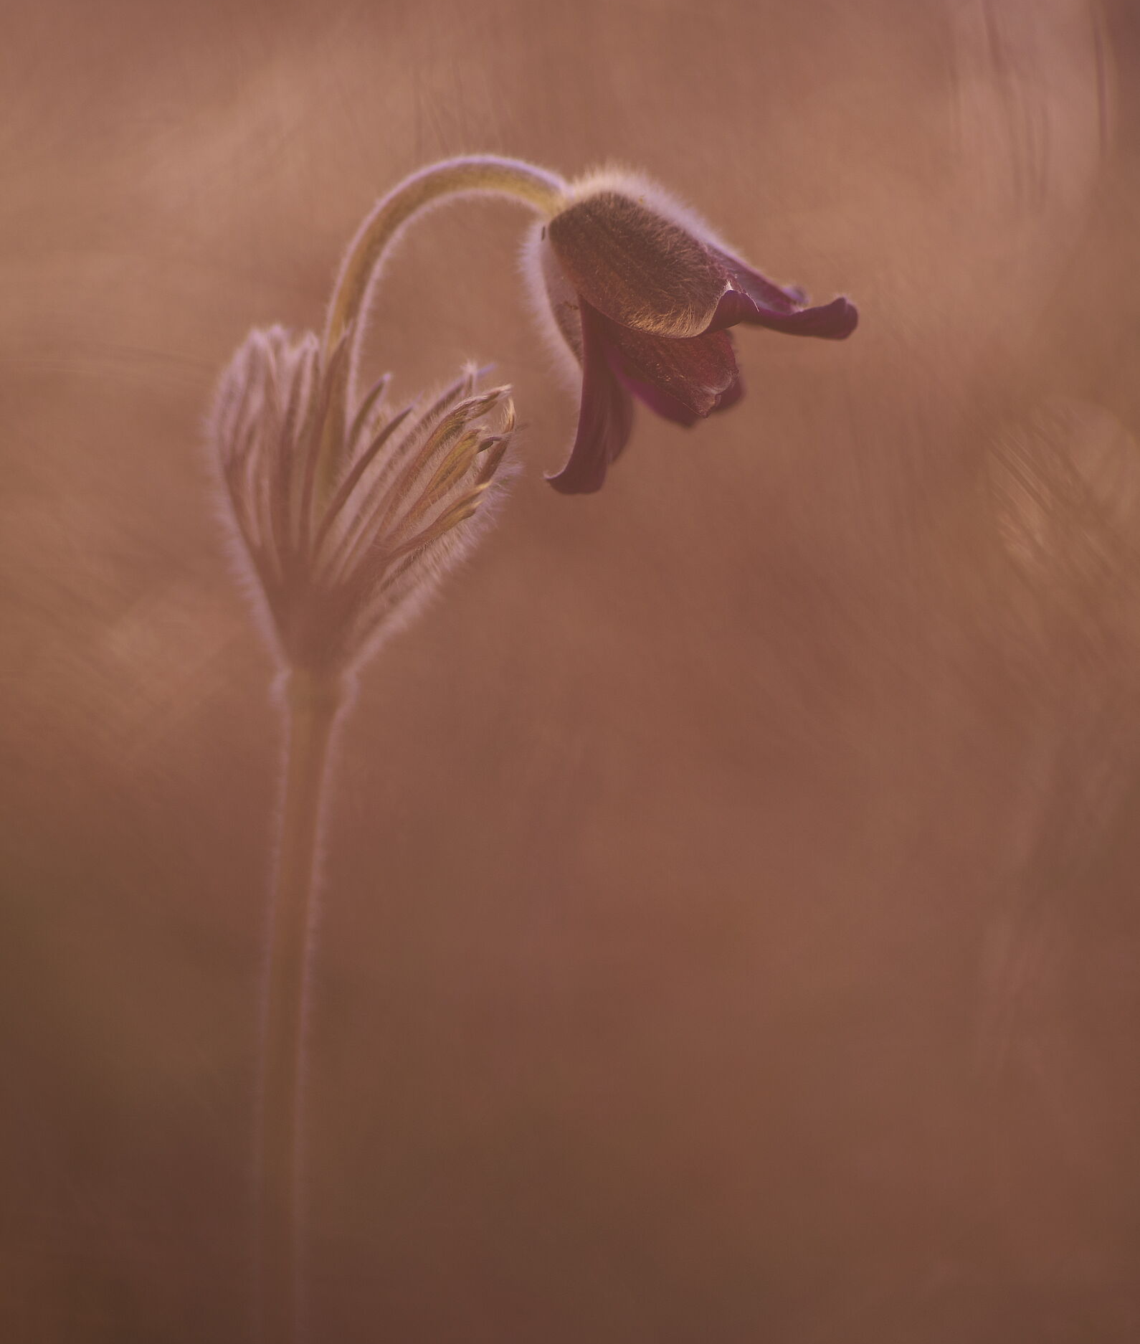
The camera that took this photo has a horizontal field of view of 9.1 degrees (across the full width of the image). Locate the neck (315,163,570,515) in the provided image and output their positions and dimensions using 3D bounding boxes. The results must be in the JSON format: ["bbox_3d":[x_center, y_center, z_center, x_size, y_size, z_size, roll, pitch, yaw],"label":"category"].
[{"bbox_3d":[-0.011,-0.029,0.600,0.021,0.029,0.005,0,3,0],"label":"neck"}]

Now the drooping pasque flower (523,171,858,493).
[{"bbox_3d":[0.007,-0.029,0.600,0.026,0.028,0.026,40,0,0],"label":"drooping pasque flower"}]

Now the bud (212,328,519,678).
[{"bbox_3d":[-0.017,-0.014,0.600,0.025,0.029,0.023,6,3,0],"label":"bud"}]

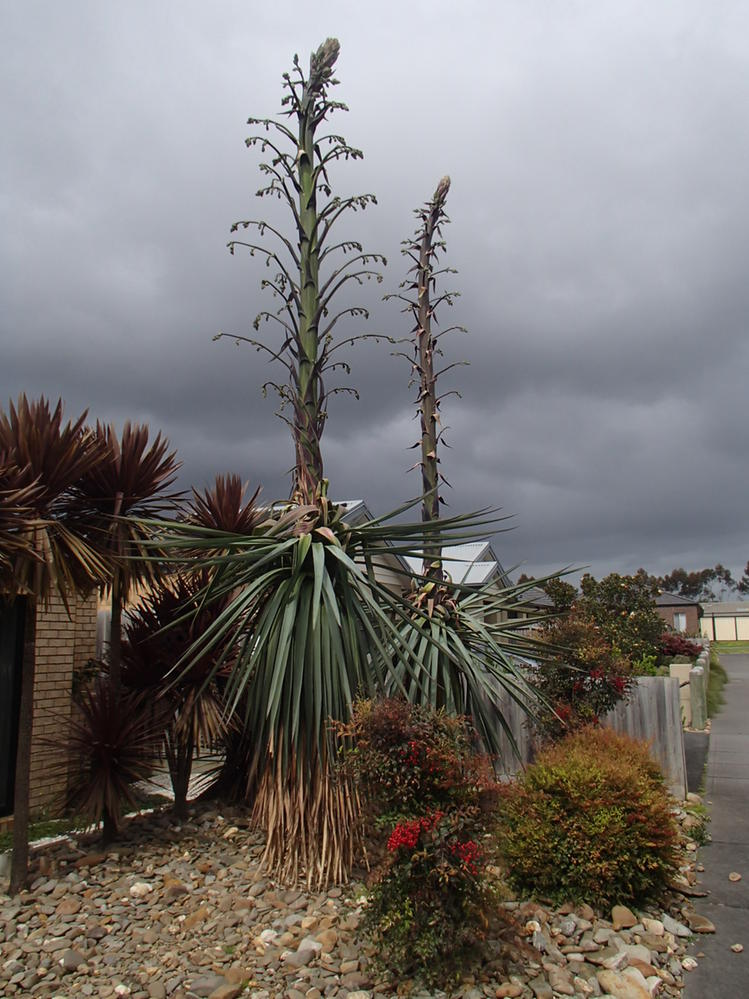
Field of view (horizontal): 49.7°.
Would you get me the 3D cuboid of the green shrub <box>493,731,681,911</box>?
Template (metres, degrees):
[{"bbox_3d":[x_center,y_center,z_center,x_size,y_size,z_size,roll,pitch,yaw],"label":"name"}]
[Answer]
[{"bbox_3d":[1.392,1.964,5.162,1.160,0.970,1.050,0,-9,0],"label":"green shrub"}]

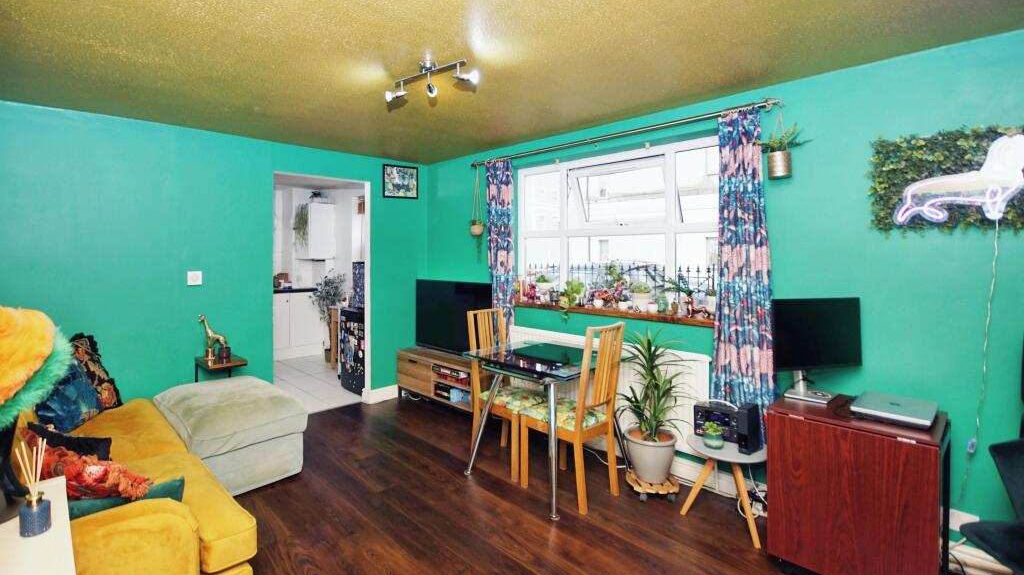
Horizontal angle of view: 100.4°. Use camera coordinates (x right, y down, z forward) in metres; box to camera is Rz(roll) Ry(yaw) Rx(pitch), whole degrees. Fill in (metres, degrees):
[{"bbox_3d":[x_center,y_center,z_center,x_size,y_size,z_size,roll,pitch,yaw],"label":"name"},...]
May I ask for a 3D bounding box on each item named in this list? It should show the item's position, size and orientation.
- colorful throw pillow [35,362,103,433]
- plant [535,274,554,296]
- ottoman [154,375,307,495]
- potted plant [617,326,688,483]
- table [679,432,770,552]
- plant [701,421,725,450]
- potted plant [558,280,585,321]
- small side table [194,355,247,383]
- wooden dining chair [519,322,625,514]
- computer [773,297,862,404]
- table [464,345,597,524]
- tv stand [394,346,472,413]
[{"bbox_3d":[-2.575,0.642,2.500,0.150,0.410,0.420,-26,6,-7],"label":"colorful throw pillow"},{"bbox_3d":[0.271,-0.002,3.554,0.167,0.205,0.167,0,5,0],"label":"plant"},{"bbox_3d":[-1.957,0.991,2.966,0.950,0.460,0.640,2,4,44],"label":"ottoman"},{"bbox_3d":[0.870,0.715,2.600,0.440,0.900,0.440,2,4,44],"label":"potted plant"},{"bbox_3d":[1.129,1.034,2.243,0.410,0.440,0.410,4,7,43],"label":"table"},{"bbox_3d":[1.083,0.788,2.300,0.115,0.145,0.115,2,4,44],"label":"plant"},{"bbox_3d":[0.451,0.101,3.287,0.185,0.310,0.185,0,5,0],"label":"potted plant"},{"bbox_3d":[-2.196,0.870,3.231,0.270,0.650,0.400,-2,4,-43],"label":"small side table"},{"bbox_3d":[0.359,0.720,2.551,0.400,1.020,0.500,-5,7,-44],"label":"wooden dining chair"},{"bbox_3d":[1.500,0.298,2.110,0.510,0.480,0.180,0,3,-9],"label":"computer"},{"bbox_3d":[0.221,0.829,2.795,0.880,0.760,0.700,4,7,43],"label":"table"},{"bbox_3d":[-0.585,0.892,4.030,1.080,0.480,0.400,2,4,44],"label":"tv stand"}]

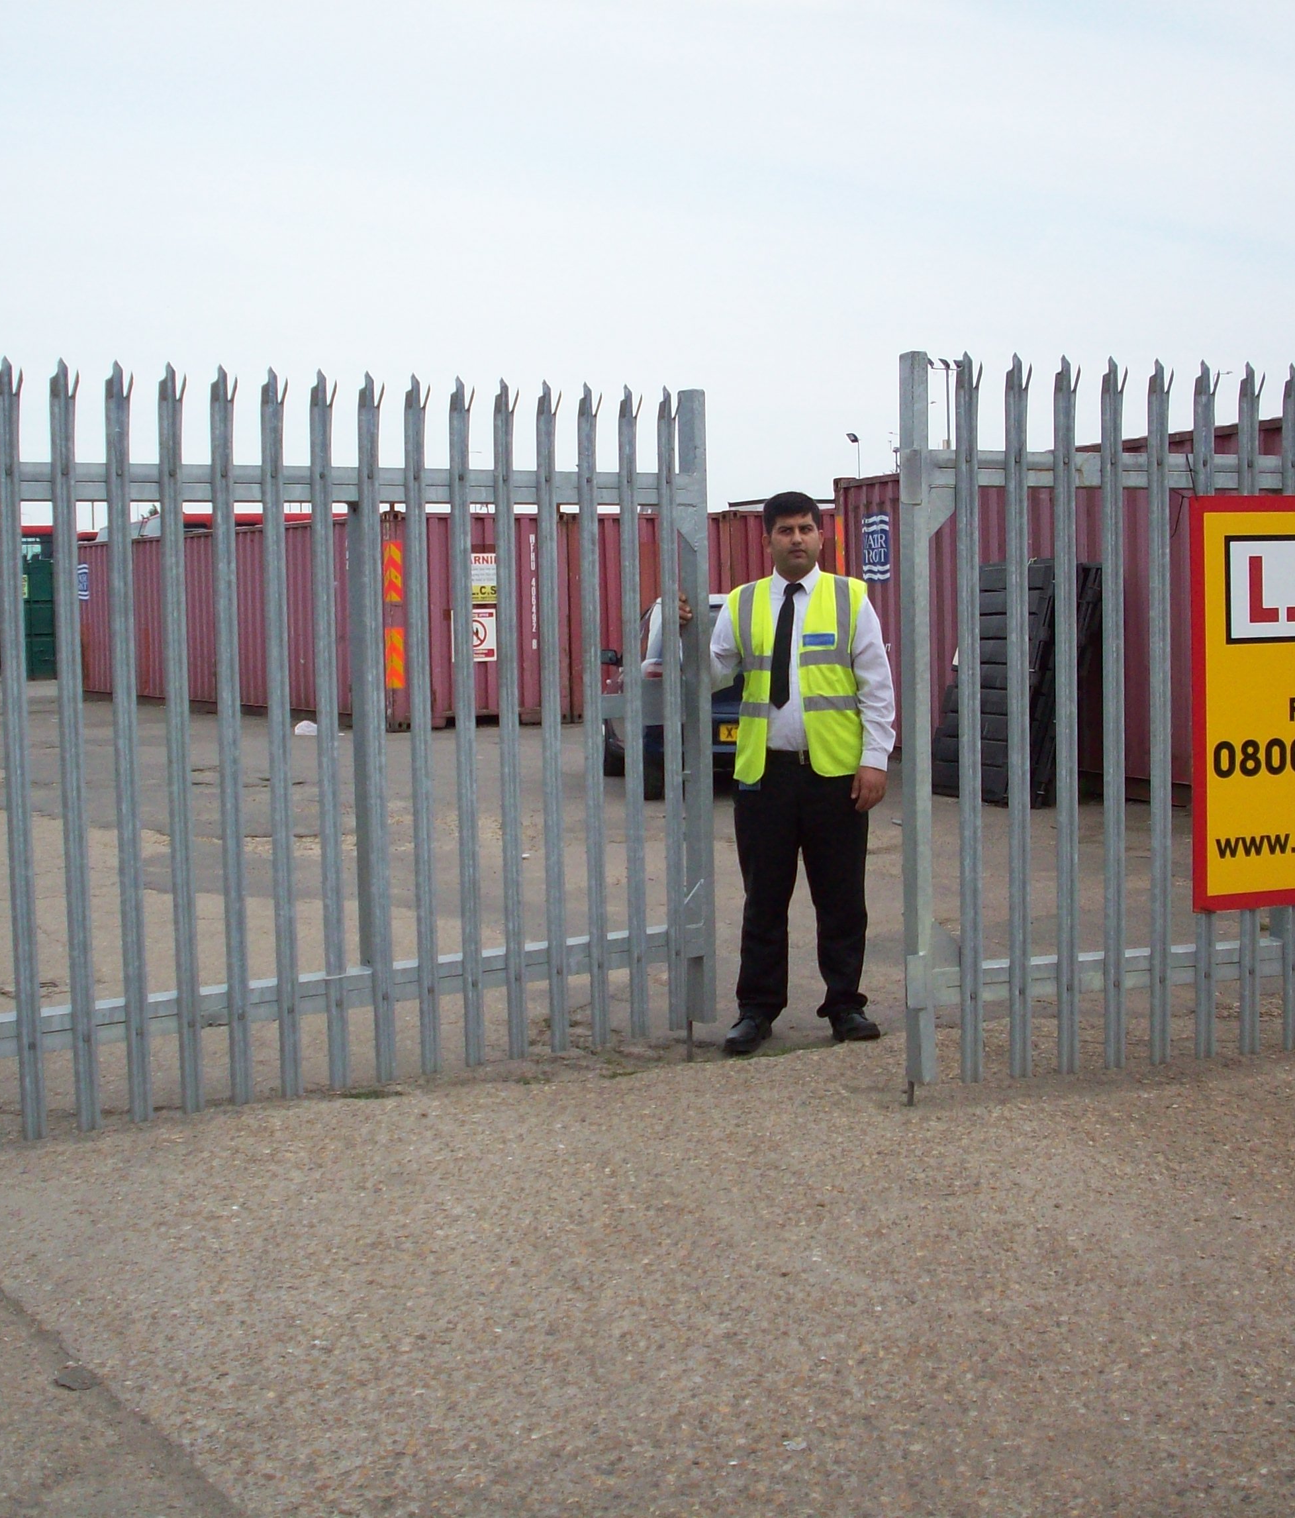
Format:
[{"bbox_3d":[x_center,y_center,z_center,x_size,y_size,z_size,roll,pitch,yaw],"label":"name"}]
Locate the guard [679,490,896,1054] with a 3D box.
[{"bbox_3d":[0.440,0.025,6.790,0.680,1.730,0.450,-1,4,8],"label":"guard"}]

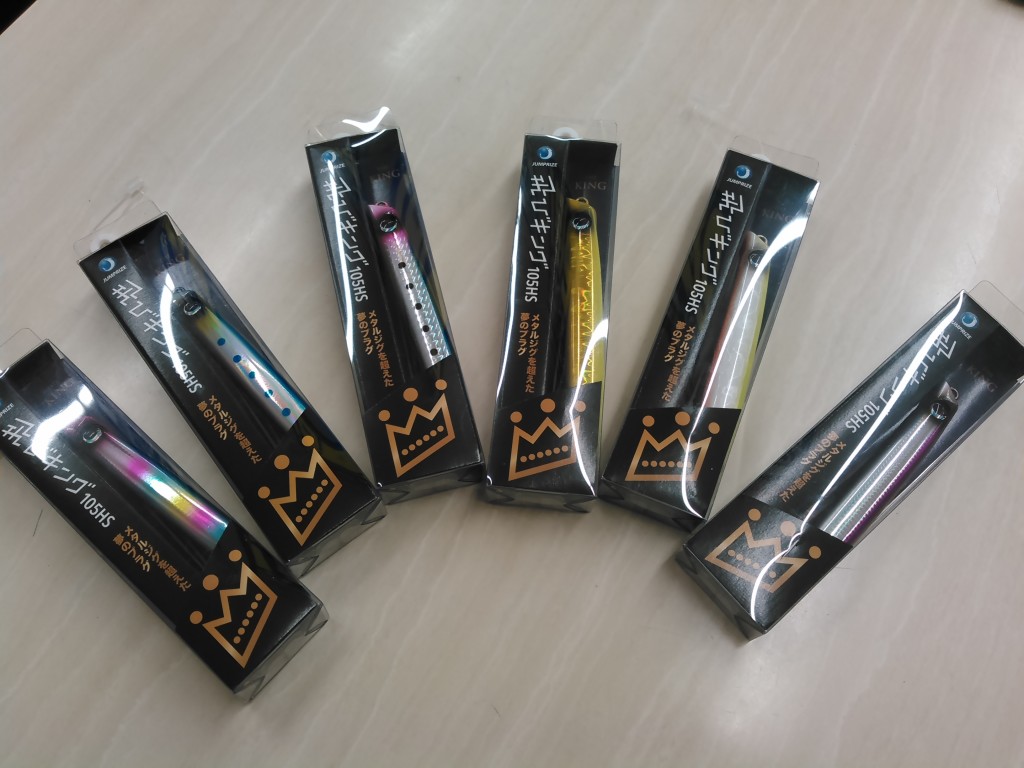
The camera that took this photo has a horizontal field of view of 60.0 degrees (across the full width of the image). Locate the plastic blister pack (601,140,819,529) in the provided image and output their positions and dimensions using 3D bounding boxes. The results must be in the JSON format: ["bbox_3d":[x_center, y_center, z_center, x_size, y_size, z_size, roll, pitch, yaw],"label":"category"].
[{"bbox_3d":[0.089,-0.027,0.387,0.043,0.027,0.177,21,70,8],"label":"plastic blister pack"}]

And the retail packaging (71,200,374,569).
[{"bbox_3d":[-0.122,-0.004,0.378,0.043,0.027,0.177,-36,73,-13],"label":"retail packaging"}]

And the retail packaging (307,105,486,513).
[{"bbox_3d":[-0.053,-0.039,0.391,0.043,0.027,0.177,-13,69,-5],"label":"retail packaging"}]

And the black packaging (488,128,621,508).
[{"bbox_3d":[0.020,-0.035,0.390,0.043,0.027,0.177,5,69,2],"label":"black packaging"}]

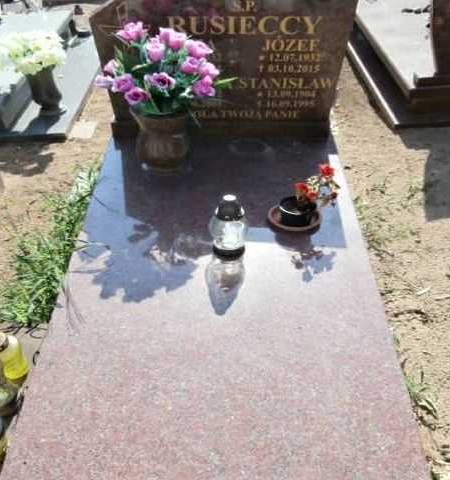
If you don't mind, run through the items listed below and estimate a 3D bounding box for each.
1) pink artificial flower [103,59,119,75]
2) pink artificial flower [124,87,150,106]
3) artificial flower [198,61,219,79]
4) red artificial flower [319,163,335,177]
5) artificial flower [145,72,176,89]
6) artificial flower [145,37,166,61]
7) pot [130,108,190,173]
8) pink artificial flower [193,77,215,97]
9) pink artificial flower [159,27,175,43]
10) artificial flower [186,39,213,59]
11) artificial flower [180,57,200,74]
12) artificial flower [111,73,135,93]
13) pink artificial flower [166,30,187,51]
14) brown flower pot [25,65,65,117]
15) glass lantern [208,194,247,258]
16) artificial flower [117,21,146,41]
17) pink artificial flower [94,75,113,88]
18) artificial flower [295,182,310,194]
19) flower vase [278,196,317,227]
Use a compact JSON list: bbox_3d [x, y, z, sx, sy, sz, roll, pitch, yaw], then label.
[{"bbox_3d":[-0.320,-0.489,1.250,0.045,0.043,0.046,22,48,21],"label":"pink artificial flower"},{"bbox_3d":[-0.244,-0.396,1.225,0.068,0.050,0.058,7,44,7],"label":"pink artificial flower"},{"bbox_3d":[-0.048,-0.496,1.290,0.062,0.047,0.055,-14,47,-14],"label":"artificial flower"},{"bbox_3d":[0.300,-0.207,1.300,0.045,0.038,0.040,-7,45,-7],"label":"red artificial flower"},{"bbox_3d":[-0.188,-0.464,1.290,0.080,0.046,0.055,0,45,0],"label":"artificial flower"},{"bbox_3d":[-0.199,-0.545,1.270,0.056,0.062,0.055,0,45,0],"label":"artificial flower"},{"bbox_3d":[-0.212,-0.350,1.531,0.198,0.230,0.198,0,45,0],"label":"pot"},{"bbox_3d":[-0.060,-0.453,1.310,0.062,0.052,0.052,-11,46,-11],"label":"pink artificial flower"},{"bbox_3d":[-0.165,-0.588,1.270,0.050,0.047,0.050,0,45,0],"label":"pink artificial flower"},{"bbox_3d":[-0.071,-0.535,1.240,0.074,0.054,0.064,-10,44,-11],"label":"artificial flower"},{"bbox_3d":[-0.098,-0.484,1.230,0.056,0.050,0.055,-7,44,-7],"label":"artificial flower"},{"bbox_3d":[-0.278,-0.431,1.215,0.064,0.052,0.058,14,45,14],"label":"artificial flower"},{"bbox_3d":[-0.135,-0.555,1.235,0.060,0.052,0.057,0,44,0],"label":"pink artificial flower"},{"bbox_3d":[-0.972,-0.811,2.420,0.175,0.250,0.175,0,45,0],"label":"brown flower pot"},{"bbox_3d":[0.013,-0.041,1.243,0.105,0.200,0.105,0,45,0],"label":"glass lantern"},{"bbox_3d":[-0.259,-0.581,1.230,0.074,0.053,0.064,7,44,7],"label":"artificial flower"},{"bbox_3d":[-0.340,-0.443,1.240,0.055,0.040,0.055,-30,51,-28],"label":"pink artificial flower"},{"bbox_3d":[0.227,-0.151,1.300,0.040,0.034,0.036,7,45,7],"label":"artificial flower"},{"bbox_3d":[0.215,-0.085,1.305,0.110,0.053,0.110,0,44,0],"label":"flower vase"}]

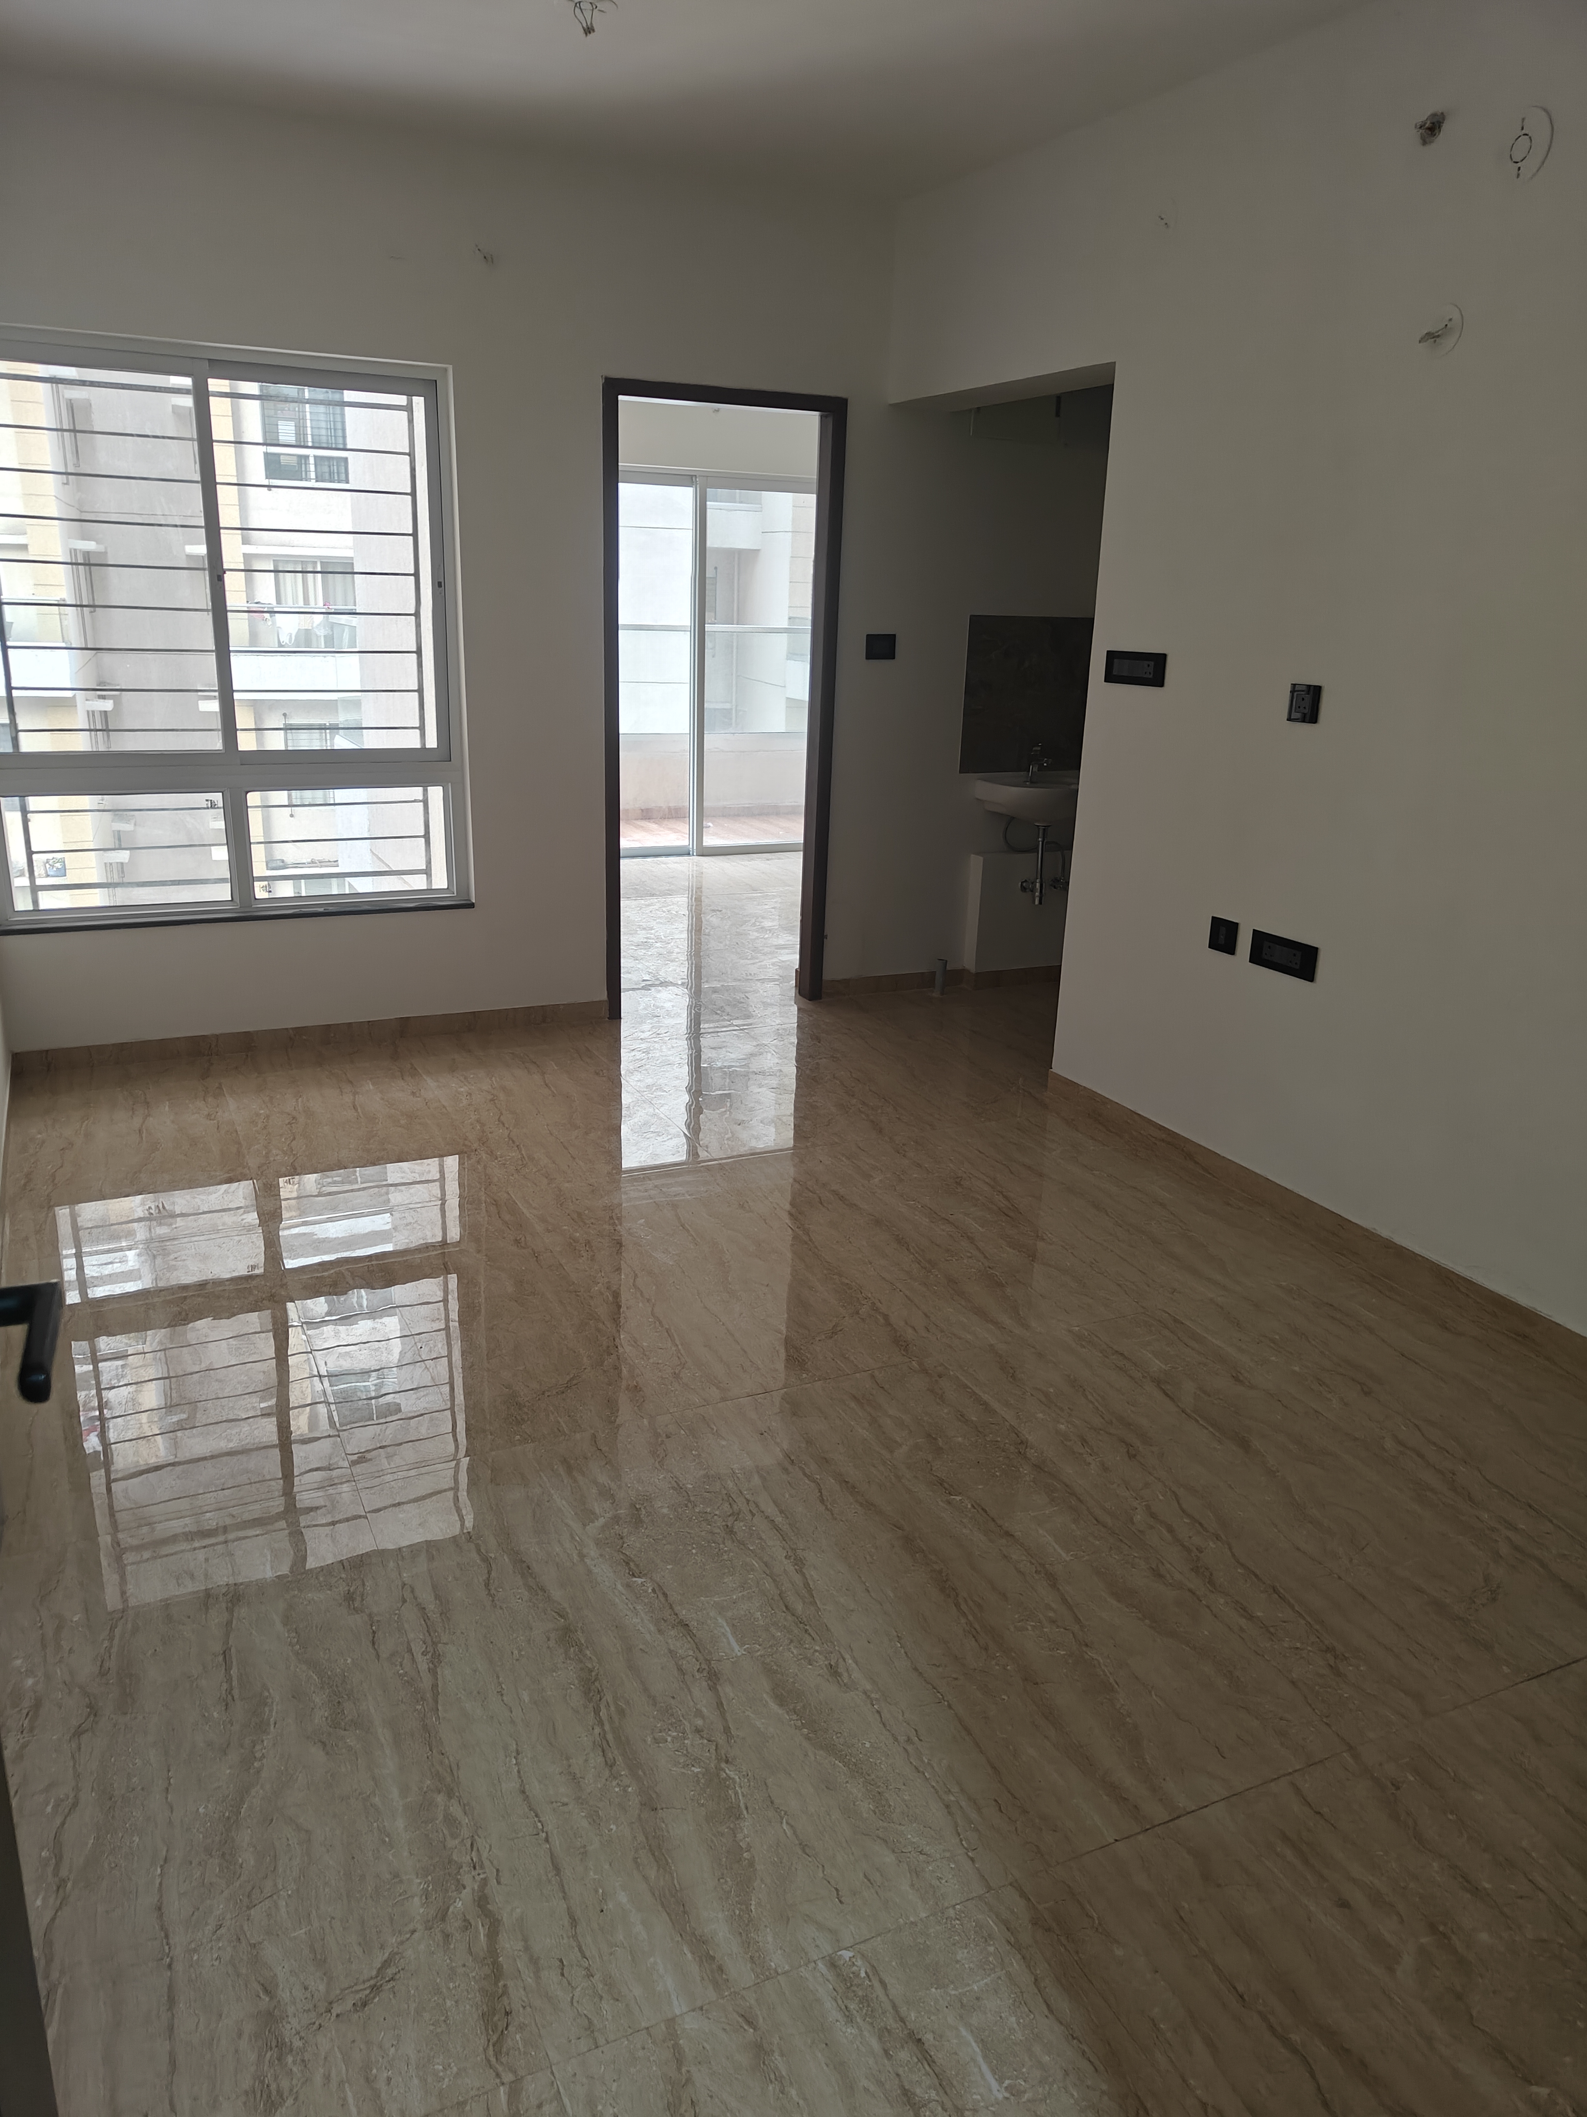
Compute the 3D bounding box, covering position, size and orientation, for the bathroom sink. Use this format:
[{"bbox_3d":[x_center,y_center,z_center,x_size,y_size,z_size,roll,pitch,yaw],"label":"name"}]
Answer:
[{"bbox_3d":[0.981,-1.005,5.801,0.410,0.165,0.330,-6,20,-25],"label":"bathroom sink"}]

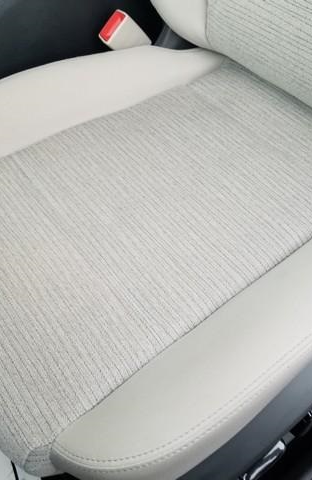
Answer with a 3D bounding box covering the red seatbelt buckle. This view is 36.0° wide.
[{"bbox_3d":[-0.046,-0.318,0.764,0.049,0.078,0.025,-51,59,11],"label":"red seatbelt buckle"}]

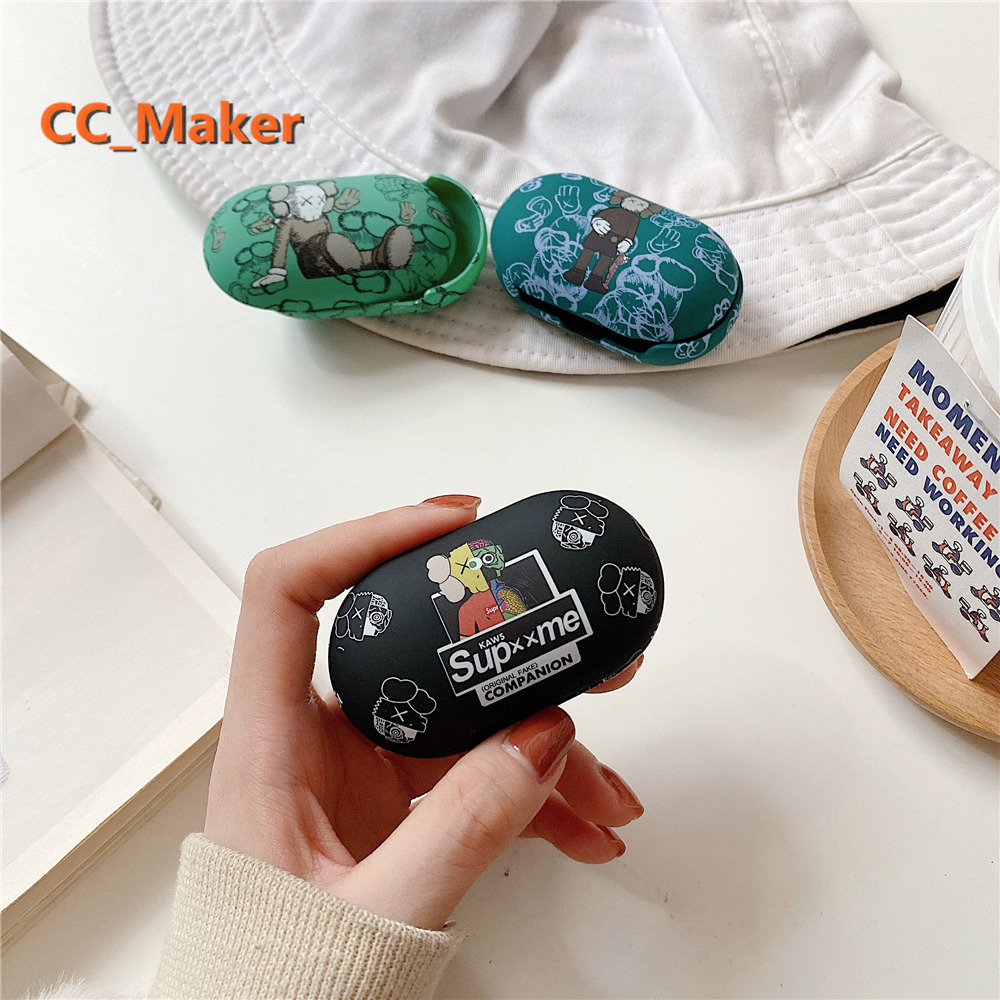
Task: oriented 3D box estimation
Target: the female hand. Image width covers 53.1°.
[{"bbox_3d":[-0.015,0.052,0.231,0.104,0.098,0.095,0,66,0],"label":"female hand"}]

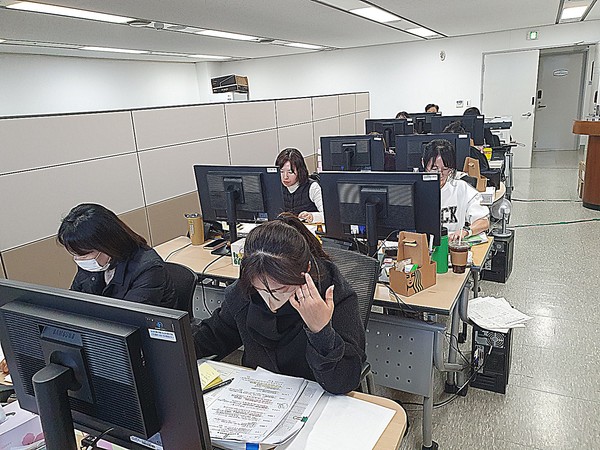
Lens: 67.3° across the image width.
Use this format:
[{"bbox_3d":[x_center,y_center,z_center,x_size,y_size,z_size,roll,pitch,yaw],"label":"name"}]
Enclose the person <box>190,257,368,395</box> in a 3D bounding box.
[{"bbox_3d":[-0.059,0.564,1.563,0.580,1.200,0.740,5,18,27],"label":"person"}]

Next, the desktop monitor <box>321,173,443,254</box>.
[{"bbox_3d":[0.363,-0.004,2.110,0.560,0.480,0.200,4,18,25],"label":"desktop monitor"}]

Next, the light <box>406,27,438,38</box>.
[{"bbox_3d":[2.120,-3.313,7.748,0.250,0.070,1.360,5,18,27],"label":"light"}]

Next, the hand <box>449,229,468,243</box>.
[{"bbox_3d":[0.885,0.060,2.510,0.130,0.060,0.085,-7,16,-12],"label":"hand"}]

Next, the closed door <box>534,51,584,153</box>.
[{"bbox_3d":[5.754,-2.688,10.001,0.900,2.090,0.070,4,18,27],"label":"closed door"}]

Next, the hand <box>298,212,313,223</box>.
[{"bbox_3d":[0.038,-0.048,3.087,0.090,0.060,0.100,4,18,27],"label":"hand"}]

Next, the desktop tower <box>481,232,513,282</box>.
[{"bbox_3d":[1.683,0.251,3.819,0.177,0.361,0.360,6,19,31],"label":"desktop tower"}]

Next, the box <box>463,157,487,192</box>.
[{"bbox_3d":[1.387,-0.391,3.622,0.185,0.260,0.125,-12,18,-26],"label":"box"}]

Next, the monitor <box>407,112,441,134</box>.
[{"bbox_3d":[1.907,-1.491,7.000,0.570,0.480,0.210,4,18,26],"label":"monitor"}]

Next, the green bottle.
[{"bbox_3d":[0.658,0.109,2.105,0.076,0.216,0.076,4,18,27],"label":"green bottle"}]

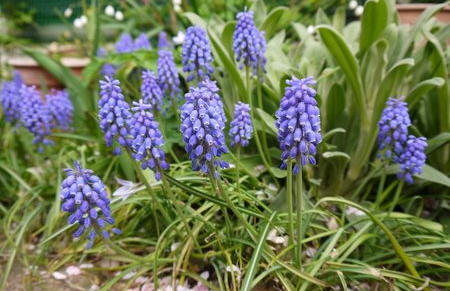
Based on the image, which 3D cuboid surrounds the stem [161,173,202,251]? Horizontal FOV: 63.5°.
[{"bbox_3d":[-0.033,0.051,0.272,0.005,0.066,0.004,-25,7,0],"label":"stem"}]

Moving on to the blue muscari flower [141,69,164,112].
[{"bbox_3d":[-0.084,-0.064,0.420,0.024,0.050,0.024,-15,20,0],"label":"blue muscari flower"}]

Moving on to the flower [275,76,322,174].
[{"bbox_3d":[0.053,-0.015,0.265,0.032,0.071,0.032,0,21,0],"label":"flower"}]

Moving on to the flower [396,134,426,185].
[{"bbox_3d":[0.176,0.014,0.345,0.028,0.049,0.028,13,21,0],"label":"flower"}]

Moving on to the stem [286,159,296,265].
[{"bbox_3d":[0.048,0.048,0.265,0.004,0.076,0.004,-1,-2,0],"label":"stem"}]

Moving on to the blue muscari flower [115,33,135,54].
[{"bbox_3d":[-0.160,-0.159,0.580,0.030,0.040,0.028,0,18,0],"label":"blue muscari flower"}]

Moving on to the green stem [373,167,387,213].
[{"bbox_3d":[0.147,0.043,0.345,0.005,0.047,0.004,11,0,0],"label":"green stem"}]

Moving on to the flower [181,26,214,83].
[{"bbox_3d":[-0.028,-0.093,0.370,0.031,0.062,0.031,-5,21,0],"label":"flower"}]

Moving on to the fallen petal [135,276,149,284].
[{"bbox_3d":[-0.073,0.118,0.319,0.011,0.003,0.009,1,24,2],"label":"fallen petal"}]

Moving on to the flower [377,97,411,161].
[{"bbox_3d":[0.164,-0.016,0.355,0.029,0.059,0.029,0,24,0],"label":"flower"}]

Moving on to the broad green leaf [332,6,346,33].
[{"bbox_3d":[0.154,-0.168,0.490,0.019,0.041,0.014,0,24,0],"label":"broad green leaf"}]

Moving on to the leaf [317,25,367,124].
[{"bbox_3d":[0.141,-0.086,0.440,0.035,0.122,0.030,-13,21,31],"label":"leaf"}]

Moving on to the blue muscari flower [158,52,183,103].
[{"bbox_3d":[-0.062,-0.077,0.410,0.027,0.061,0.027,-7,18,0],"label":"blue muscari flower"}]

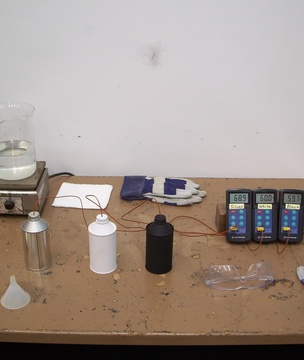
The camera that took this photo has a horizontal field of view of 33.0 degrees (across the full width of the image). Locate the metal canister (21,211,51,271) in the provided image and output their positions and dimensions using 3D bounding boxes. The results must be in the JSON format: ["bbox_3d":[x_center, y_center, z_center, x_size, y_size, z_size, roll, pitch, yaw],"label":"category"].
[{"bbox_3d":[-0.285,0.149,1.271,0.067,0.144,0.067,1,26,-1],"label":"metal canister"}]

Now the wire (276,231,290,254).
[{"bbox_3d":[0.358,0.170,1.386,0.033,0.040,0.042,1,27,0],"label":"wire"}]

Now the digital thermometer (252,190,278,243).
[{"bbox_3d":[0.312,0.098,1.419,0.069,0.147,0.027,1,-8,0],"label":"digital thermometer"}]

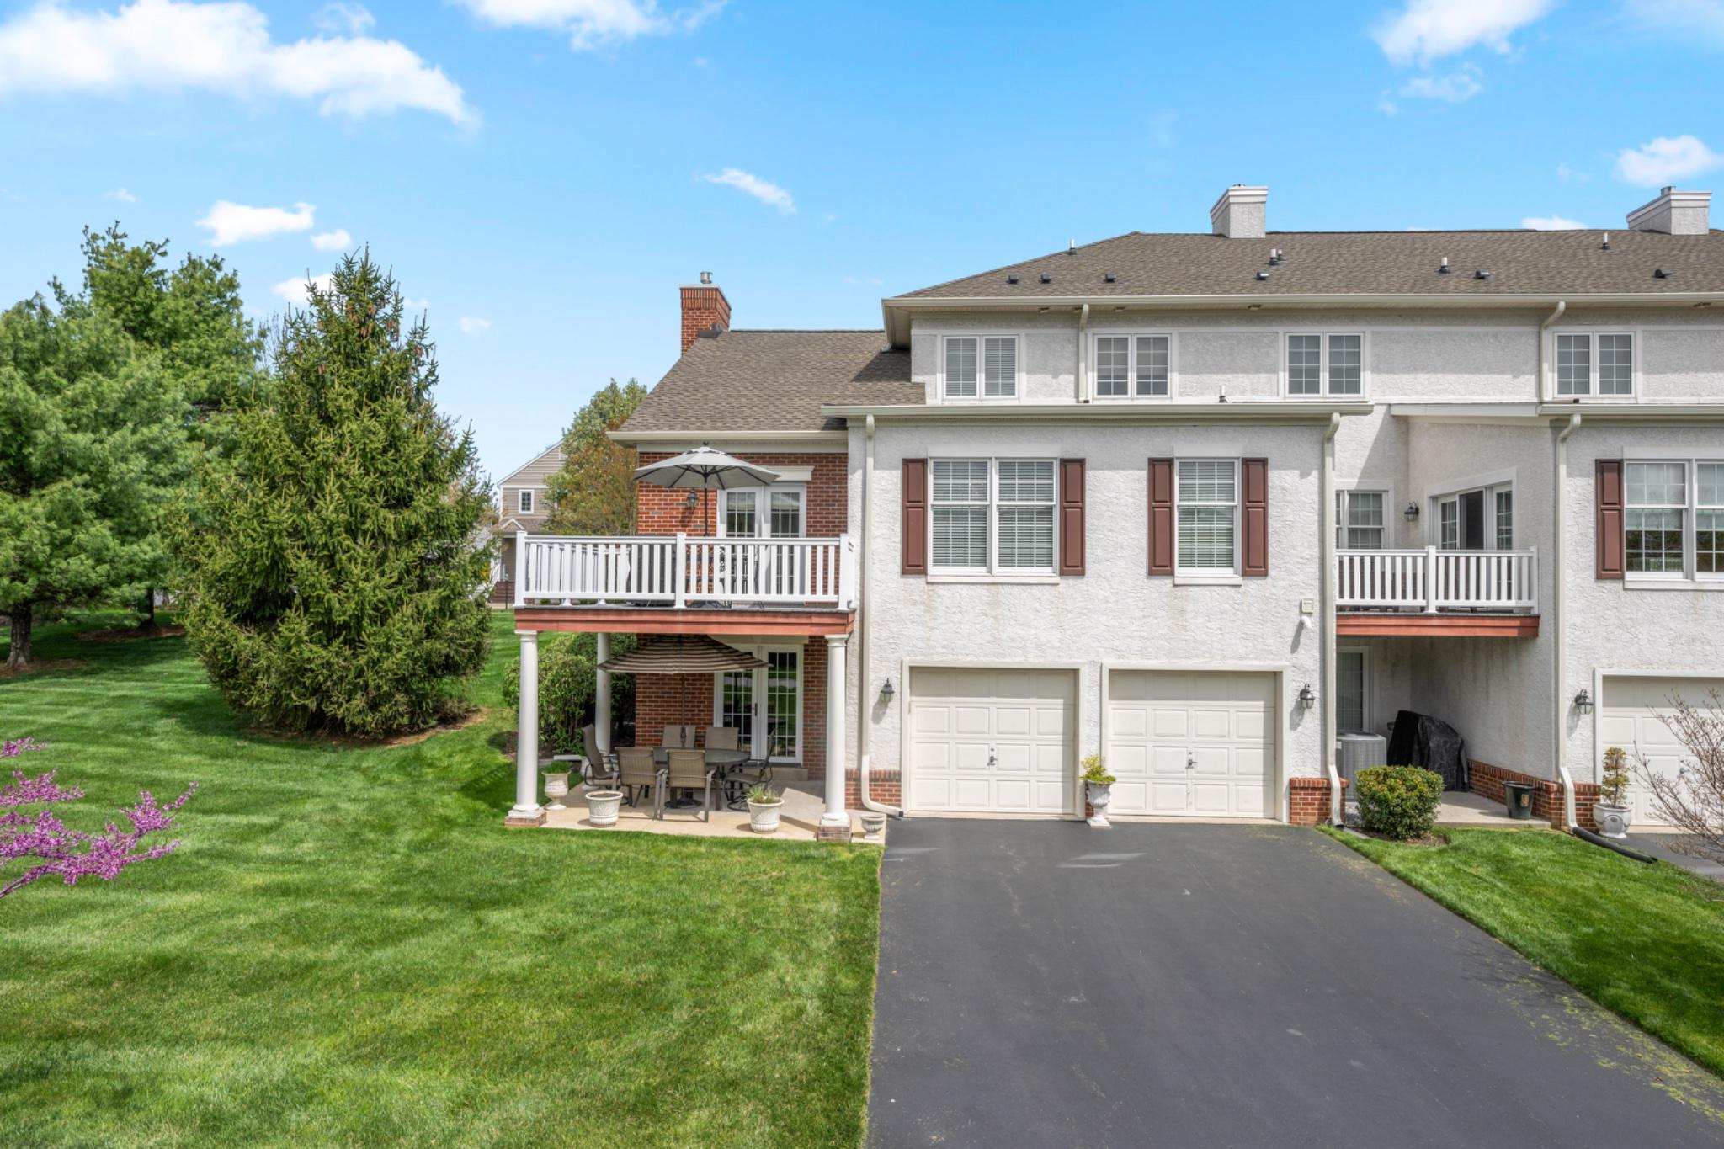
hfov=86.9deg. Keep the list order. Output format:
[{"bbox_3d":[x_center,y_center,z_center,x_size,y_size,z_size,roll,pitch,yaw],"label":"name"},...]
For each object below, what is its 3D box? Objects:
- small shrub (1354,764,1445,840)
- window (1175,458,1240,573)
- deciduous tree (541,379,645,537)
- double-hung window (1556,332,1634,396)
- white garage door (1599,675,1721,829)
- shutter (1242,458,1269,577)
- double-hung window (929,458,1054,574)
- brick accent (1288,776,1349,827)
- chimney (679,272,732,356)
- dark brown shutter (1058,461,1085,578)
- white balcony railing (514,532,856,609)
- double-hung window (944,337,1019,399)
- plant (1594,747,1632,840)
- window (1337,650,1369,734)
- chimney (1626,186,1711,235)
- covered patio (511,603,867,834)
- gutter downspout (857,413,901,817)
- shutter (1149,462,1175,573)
[{"bbox_3d":[7.450,3.097,12.615,1.120,0.885,1.120,0,-1,3],"label":"small shrub"},{"bbox_3d":[4.975,-0.820,13.145,0.894,1.682,0.130,0,-1,2],"label":"window"},{"bbox_3d":[-6.791,-1.426,26.381,5.000,8.516,5.000,0,-1,3],"label":"deciduous tree"},{"bbox_3d":[13.270,-3.792,16.517,1.417,1.183,0.130,0,-1,2],"label":"double-hung window"},{"bbox_3d":[11.347,2.441,12.592,2.400,2.083,0.080,0,-1,3],"label":"white garage door"},{"bbox_3d":[5.642,-0.820,13.056,0.381,1.725,0.050,0,-1,2],"label":"shutter"},{"bbox_3d":[1.899,-0.833,13.274,1.813,1.708,0.130,0,-1,2],"label":"double-hung window"},{"bbox_3d":[6.343,3.163,12.713,0.802,0.654,0.200,0,-1,3],"label":"brick accent"},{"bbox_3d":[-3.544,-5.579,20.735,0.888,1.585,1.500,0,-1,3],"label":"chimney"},{"bbox_3d":[3.053,-0.830,13.219,0.376,1.712,0.050,0,-1,3],"label":"dark brown shutter"},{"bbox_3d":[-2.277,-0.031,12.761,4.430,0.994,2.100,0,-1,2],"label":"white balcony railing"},{"bbox_3d":[2.220,-3.858,16.984,1.398,1.224,0.130,0,-1,2],"label":"double-hung window"},{"bbox_3d":[10.315,2.973,12.489,0.440,1.206,0.440,0,-1,3],"label":"plant"},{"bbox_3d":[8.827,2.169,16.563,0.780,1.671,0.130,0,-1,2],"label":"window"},{"bbox_3d":[19.200,-8.480,21.636,0.930,1.350,1.290,0,-1,2],"label":"chimney"},{"bbox_3d":[-2.188,1.933,13.271,4.330,2.895,4.000,0,-1,3],"label":"covered patio"},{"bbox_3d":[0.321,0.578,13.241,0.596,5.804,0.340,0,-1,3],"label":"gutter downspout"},{"bbox_3d":[4.355,-0.833,13.238,0.372,1.710,0.045,0,-1,3],"label":"shutter"}]

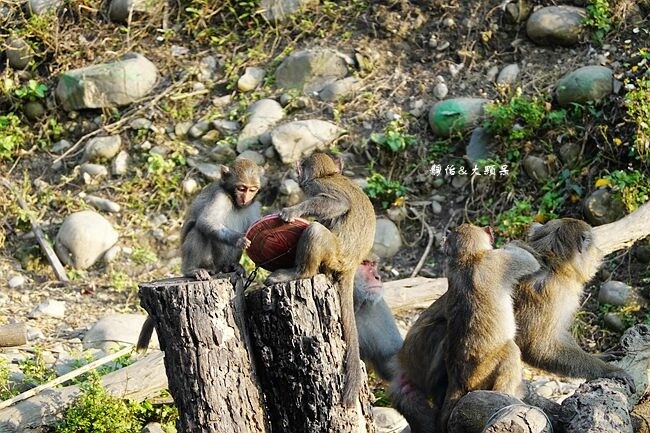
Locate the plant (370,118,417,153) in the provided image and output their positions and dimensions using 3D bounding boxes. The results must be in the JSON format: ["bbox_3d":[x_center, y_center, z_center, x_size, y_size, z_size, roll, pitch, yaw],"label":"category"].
[{"bbox_3d":[0.251,-0.296,13.200,0.165,0.115,0.140,0,6,0],"label":"plant"}]

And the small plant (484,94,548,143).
[{"bbox_3d":[0.702,-0.365,13.300,0.240,0.170,0.200,0,6,0],"label":"small plant"}]

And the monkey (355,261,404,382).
[{"bbox_3d":[0.119,0.347,10.350,0.380,0.480,0.280,4,7,30],"label":"monkey"}]

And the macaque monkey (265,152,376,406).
[{"bbox_3d":[-0.012,0.171,9.800,0.300,0.660,0.210,4,7,37],"label":"macaque monkey"}]

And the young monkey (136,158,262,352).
[{"bbox_3d":[-0.344,0.107,9.900,0.370,0.500,0.210,6,8,43],"label":"young monkey"}]

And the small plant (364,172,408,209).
[{"bbox_3d":[0.218,-0.092,12.800,0.155,0.120,0.140,0,6,0],"label":"small plant"}]

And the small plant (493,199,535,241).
[{"bbox_3d":[0.663,0.011,12.700,0.150,0.135,0.135,0,6,0],"label":"small plant"}]

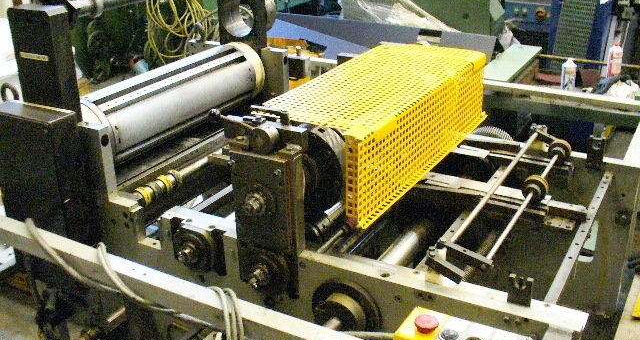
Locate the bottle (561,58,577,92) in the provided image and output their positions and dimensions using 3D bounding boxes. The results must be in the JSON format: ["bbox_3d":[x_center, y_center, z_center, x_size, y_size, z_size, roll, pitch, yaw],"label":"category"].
[{"bbox_3d":[0.819,-0.313,2.243,0.042,0.108,0.030,-5,23,-7],"label":"bottle"}]

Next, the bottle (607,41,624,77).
[{"bbox_3d":[1.016,-0.374,2.347,0.044,0.144,0.032,-5,23,-7],"label":"bottle"}]

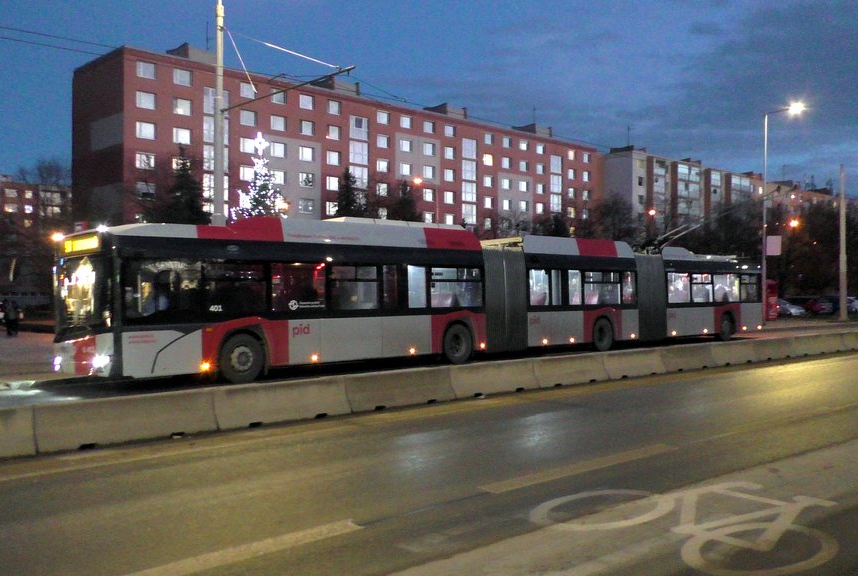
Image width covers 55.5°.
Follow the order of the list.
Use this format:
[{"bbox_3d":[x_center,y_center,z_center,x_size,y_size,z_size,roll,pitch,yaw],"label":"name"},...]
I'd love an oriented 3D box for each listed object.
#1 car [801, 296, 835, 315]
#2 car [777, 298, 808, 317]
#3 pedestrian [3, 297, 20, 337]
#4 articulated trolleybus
[{"bbox_3d":[32.697,1.504,70.000,1.800,1.480,4.300,0,0,-41],"label":"car"},{"bbox_3d":[28.048,1.516,65.000,1.800,1.480,4.300,0,0,-41],"label":"car"},{"bbox_3d":[-18.861,1.355,36.800,0.550,1.710,0.400,0,0,-23],"label":"pedestrian"},{"bbox_3d":[2.640,0.125,23.150,24.700,3.450,2.550,0,0,-43],"label":"articulated trolleybus"}]

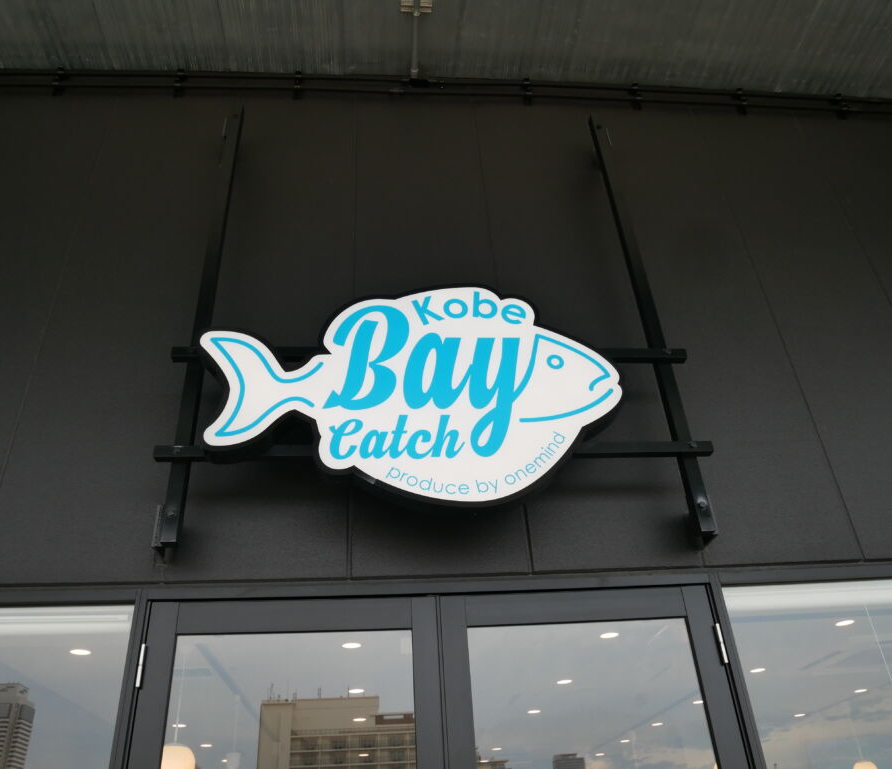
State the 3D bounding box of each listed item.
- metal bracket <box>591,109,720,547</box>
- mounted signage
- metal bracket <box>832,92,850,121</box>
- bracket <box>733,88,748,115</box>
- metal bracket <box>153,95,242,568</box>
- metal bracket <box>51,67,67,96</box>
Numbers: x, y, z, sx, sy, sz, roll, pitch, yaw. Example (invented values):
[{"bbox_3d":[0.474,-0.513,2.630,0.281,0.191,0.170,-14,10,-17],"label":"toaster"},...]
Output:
[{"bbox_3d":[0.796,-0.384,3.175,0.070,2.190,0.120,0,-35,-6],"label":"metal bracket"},{"bbox_3d":[-0.120,0.027,2.642,1.480,0.920,0.095,0,-35,-6],"label":"mounted signage"},{"bbox_3d":[2.156,-1.513,4.195,0.050,0.170,0.060,0,-35,-6],"label":"metal bracket"},{"bbox_3d":[1.580,-1.513,4.121,0.050,0.170,0.060,0,-35,-6],"label":"bracket"},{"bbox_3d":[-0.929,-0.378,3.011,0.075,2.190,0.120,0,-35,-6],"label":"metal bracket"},{"bbox_3d":[-1.913,-1.491,3.793,0.050,0.170,0.060,0,-35,-6],"label":"metal bracket"}]

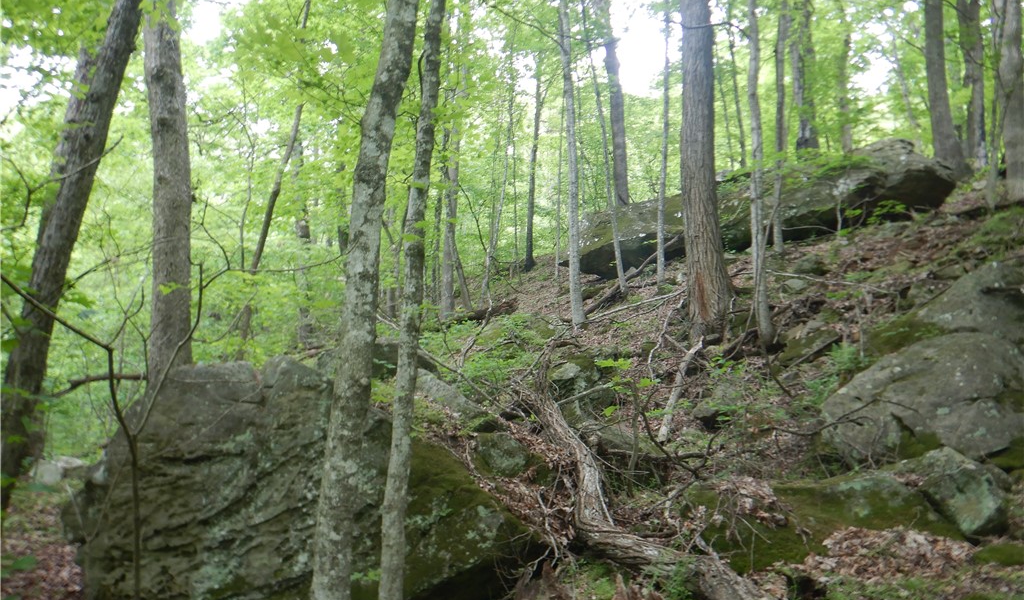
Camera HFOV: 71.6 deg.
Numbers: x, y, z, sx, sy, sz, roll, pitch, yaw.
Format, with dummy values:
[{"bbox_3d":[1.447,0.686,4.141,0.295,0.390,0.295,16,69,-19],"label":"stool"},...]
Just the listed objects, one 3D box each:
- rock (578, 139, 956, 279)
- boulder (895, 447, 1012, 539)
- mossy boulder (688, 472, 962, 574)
[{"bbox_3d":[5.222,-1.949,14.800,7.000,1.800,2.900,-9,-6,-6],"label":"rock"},{"bbox_3d":[3.474,1.526,5.600,0.750,0.580,0.600,-4,-8,31],"label":"boulder"},{"bbox_3d":[2.316,1.692,5.400,1.850,0.550,1.000,-1,-7,11],"label":"mossy boulder"}]

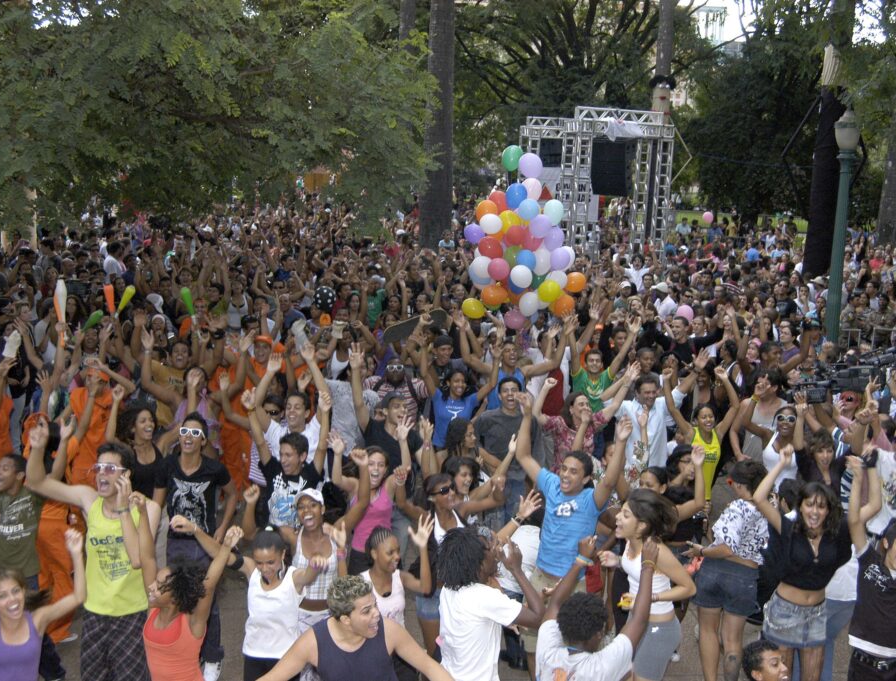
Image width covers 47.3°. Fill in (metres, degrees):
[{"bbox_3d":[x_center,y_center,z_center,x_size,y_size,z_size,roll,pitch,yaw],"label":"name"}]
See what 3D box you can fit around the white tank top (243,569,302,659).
[{"bbox_3d":[-0.841,1.307,4.900,0.310,0.470,0.220,1,10,-1],"label":"white tank top"}]

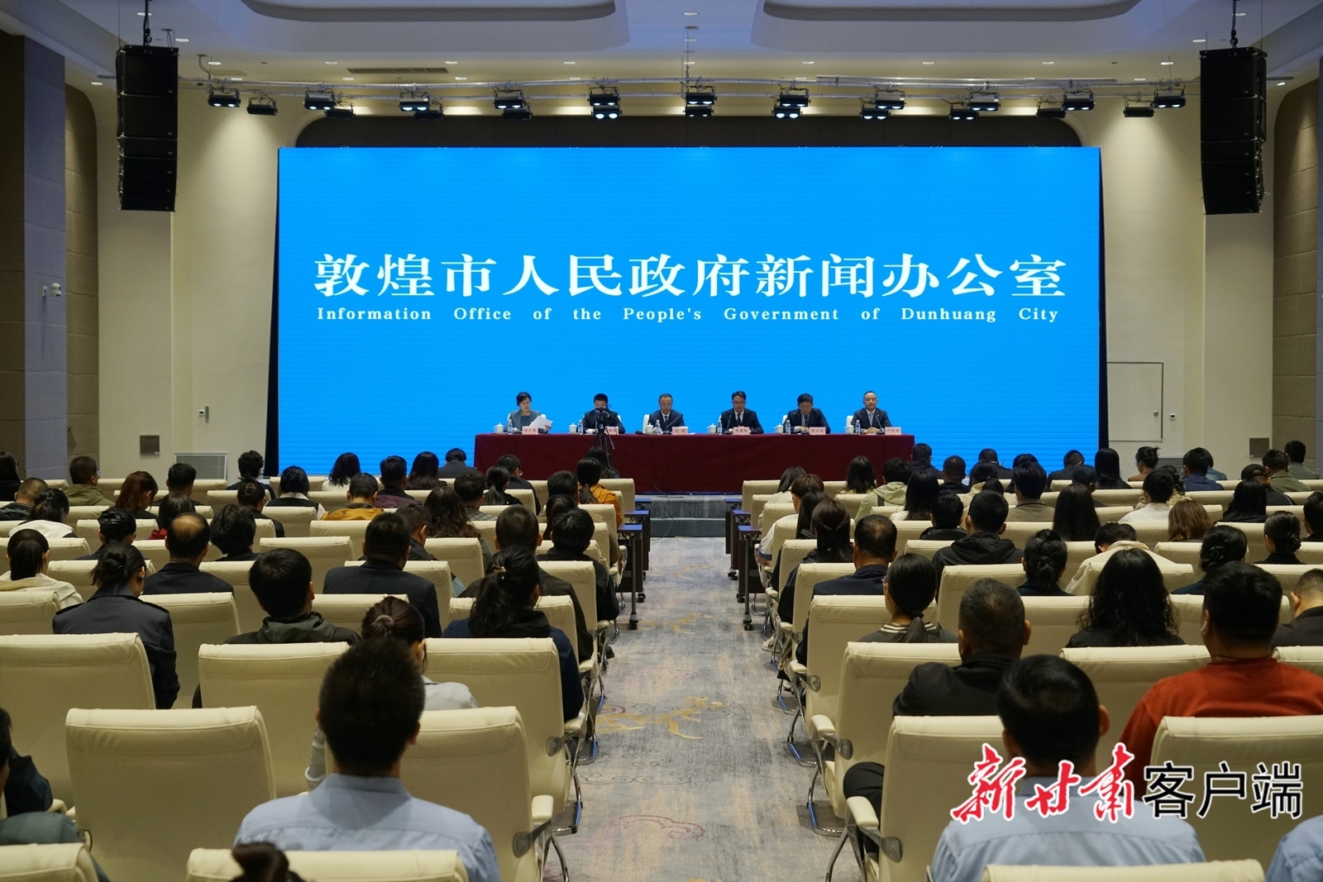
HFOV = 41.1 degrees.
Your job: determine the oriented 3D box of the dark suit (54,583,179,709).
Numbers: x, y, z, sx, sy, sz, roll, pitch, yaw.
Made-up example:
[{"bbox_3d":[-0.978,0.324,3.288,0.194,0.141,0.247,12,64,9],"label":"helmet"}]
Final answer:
[{"bbox_3d":[-1.931,0.823,6.300,0.480,0.660,0.420,0,1,2],"label":"dark suit"}]

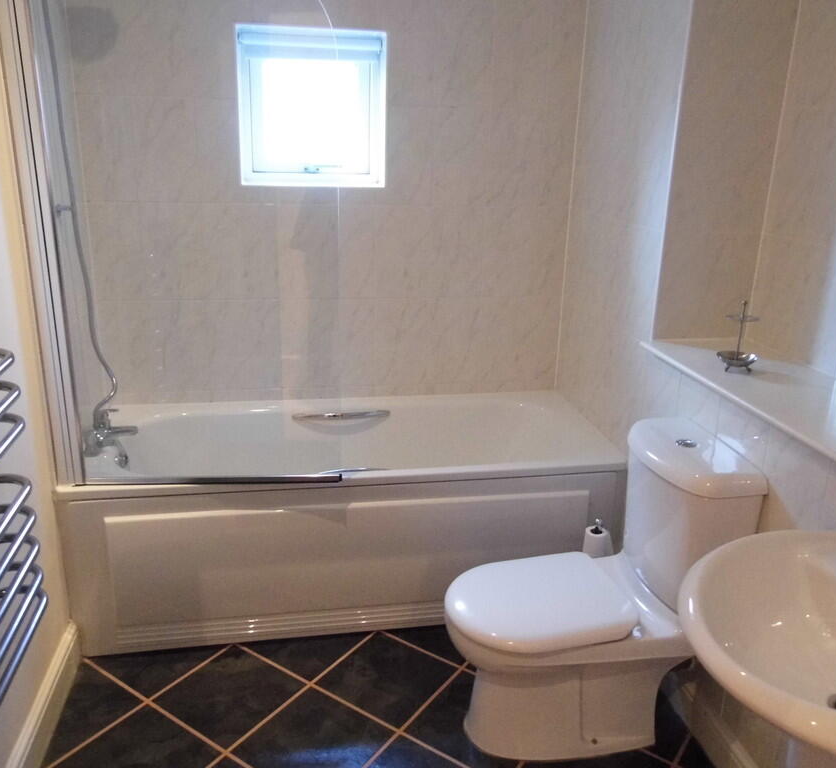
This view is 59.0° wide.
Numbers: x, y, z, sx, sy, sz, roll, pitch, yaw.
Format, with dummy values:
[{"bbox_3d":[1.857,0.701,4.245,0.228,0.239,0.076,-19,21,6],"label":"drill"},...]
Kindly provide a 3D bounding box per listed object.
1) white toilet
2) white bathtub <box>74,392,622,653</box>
[{"bbox_3d":[0.397,0.540,1.842,0.678,0.792,0.379,-2,18,-10],"label":"white toilet"},{"bbox_3d":[-0.223,0.421,2.589,1.687,0.544,0.722,-2,18,-10],"label":"white bathtub"}]

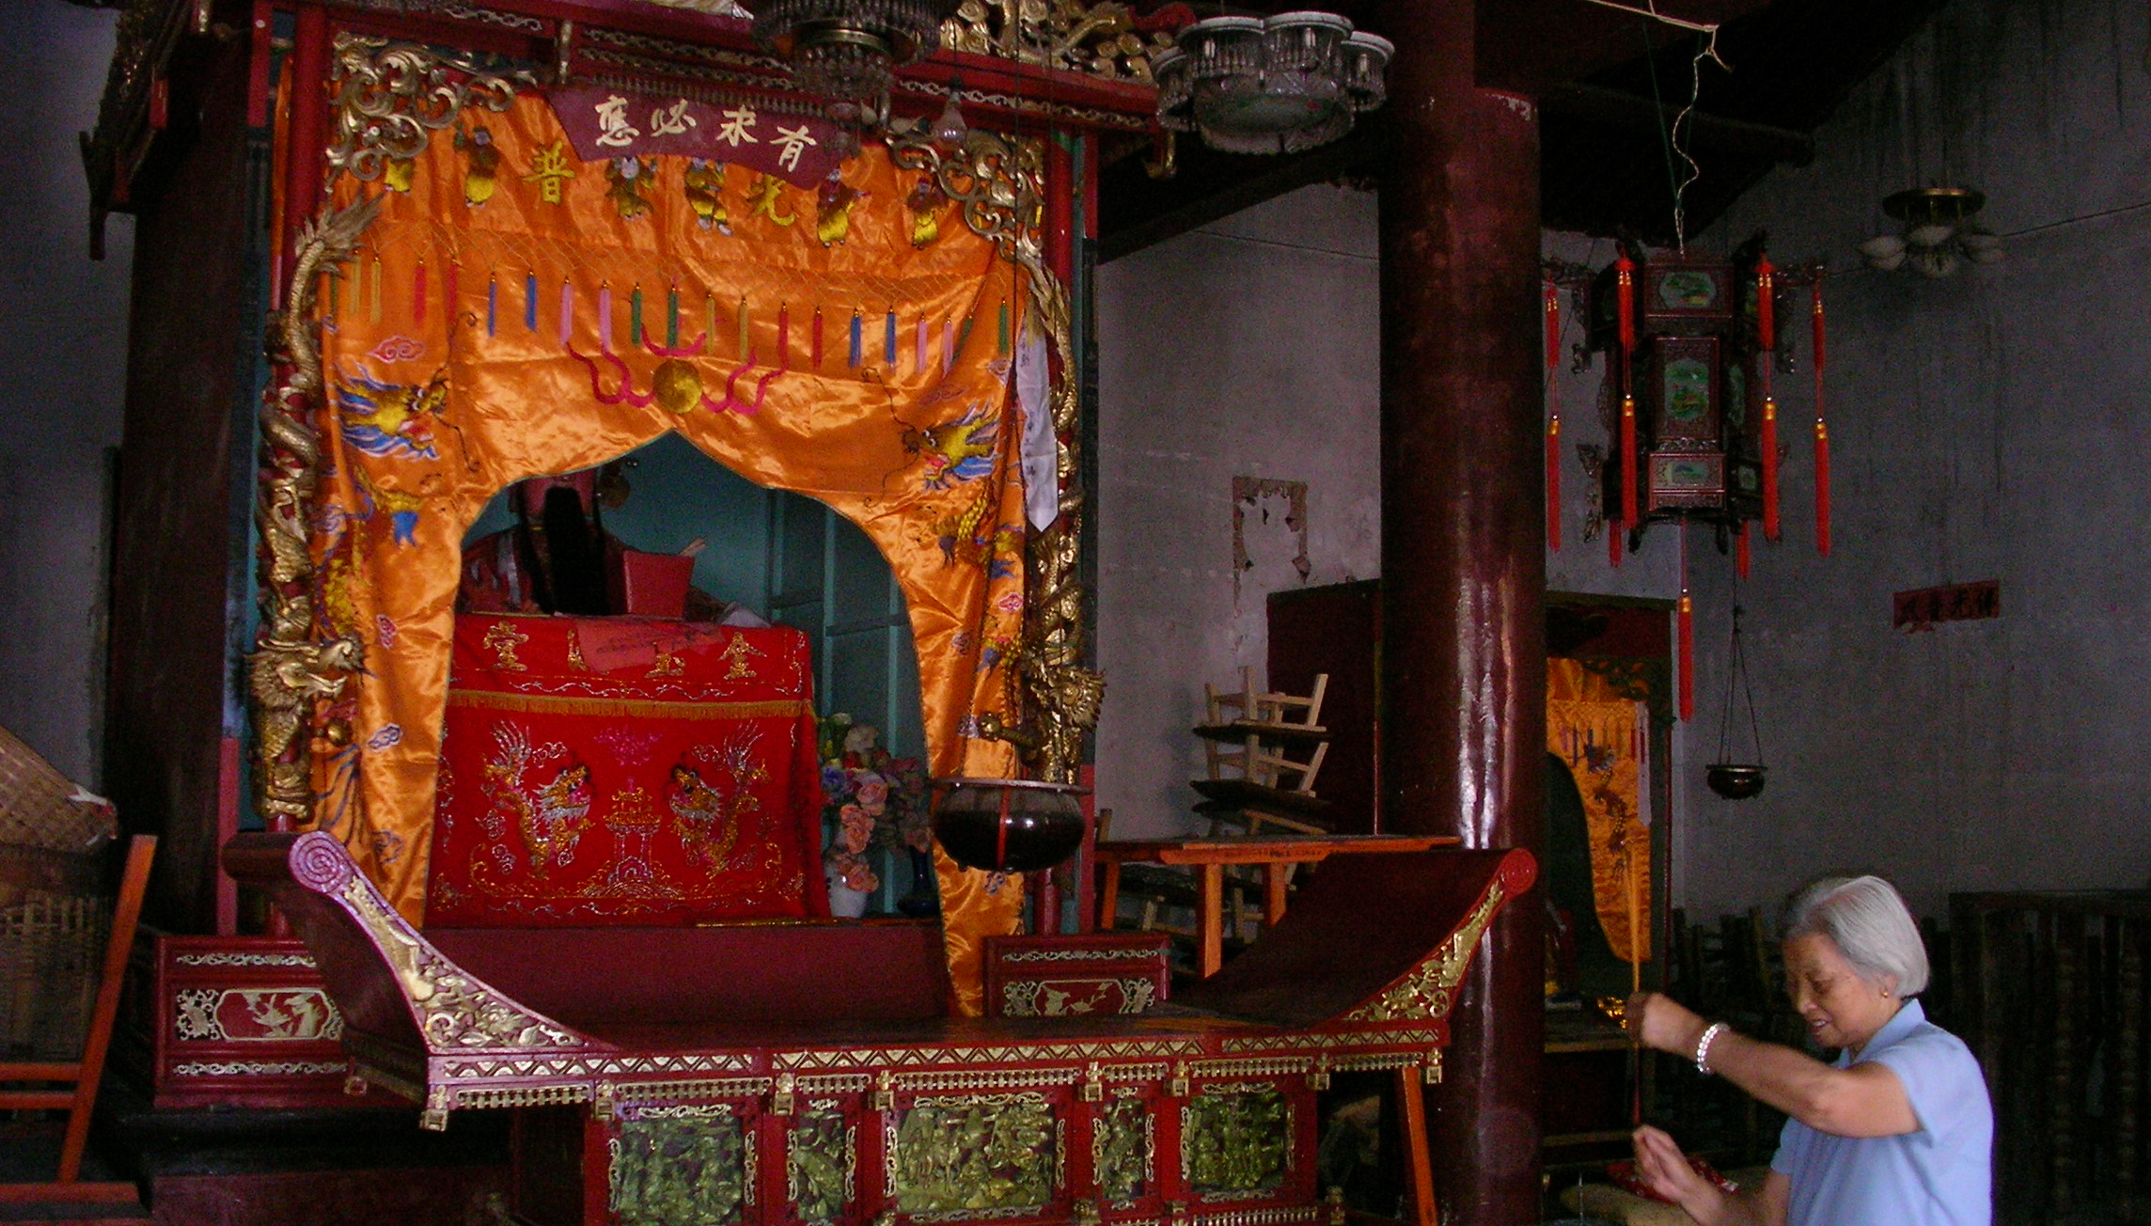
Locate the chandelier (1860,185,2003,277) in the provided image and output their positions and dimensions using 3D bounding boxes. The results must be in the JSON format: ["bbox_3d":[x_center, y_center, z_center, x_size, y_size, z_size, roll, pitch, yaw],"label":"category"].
[{"bbox_3d":[2.909,-1.302,8.000,0.484,0.290,0.484,3,-6,-27],"label":"chandelier"}]

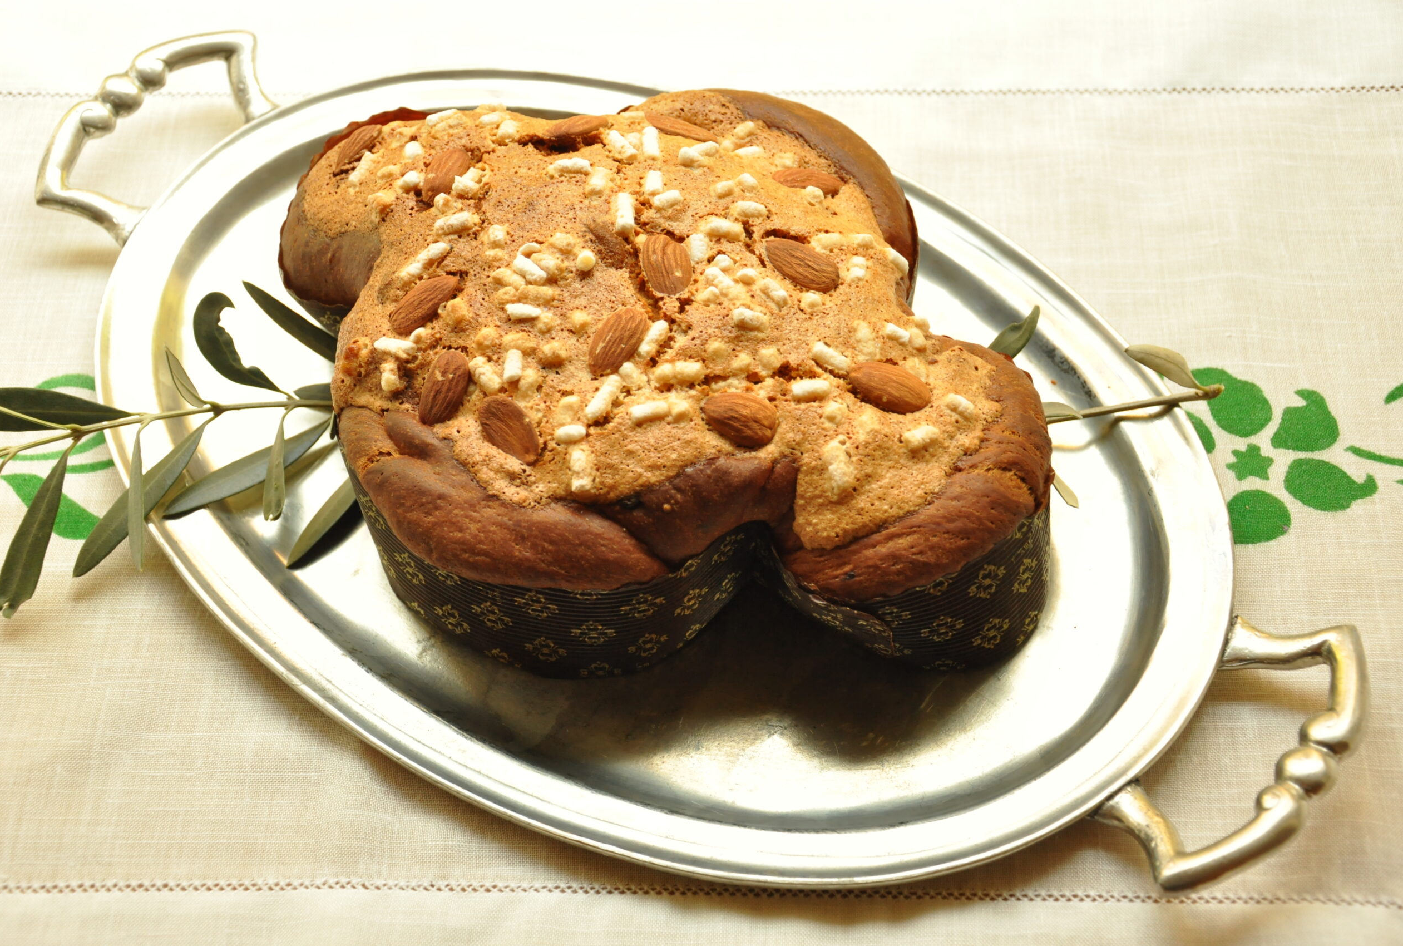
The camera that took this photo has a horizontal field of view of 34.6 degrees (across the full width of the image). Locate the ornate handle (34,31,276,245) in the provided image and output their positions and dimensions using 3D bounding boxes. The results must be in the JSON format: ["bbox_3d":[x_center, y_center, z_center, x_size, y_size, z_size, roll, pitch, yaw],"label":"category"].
[{"bbox_3d":[-0.192,-0.121,0.792,0.052,0.022,0.106,30,60,23],"label":"ornate handle"}]

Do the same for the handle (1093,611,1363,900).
[{"bbox_3d":[0.141,0.073,0.591,0.050,0.021,0.097,30,59,22],"label":"handle"}]

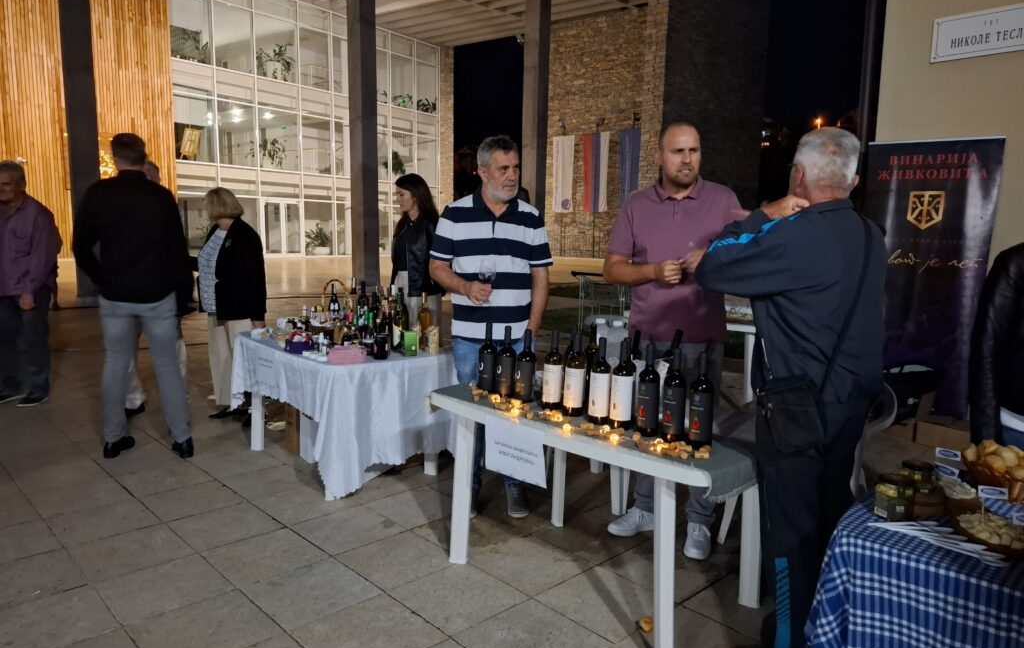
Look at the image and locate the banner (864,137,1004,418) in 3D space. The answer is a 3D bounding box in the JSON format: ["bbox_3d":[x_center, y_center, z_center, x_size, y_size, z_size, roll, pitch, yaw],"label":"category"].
[{"bbox_3d":[2.970,-0.271,4.931,0.860,2.070,0.120,4,8,27],"label":"banner"}]

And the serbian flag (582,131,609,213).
[{"bbox_3d":[4.035,-7.330,32.995,1.360,3.747,0.100,7,9,38],"label":"serbian flag"}]

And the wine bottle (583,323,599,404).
[{"bbox_3d":[0.321,0.154,2.688,0.074,0.311,0.074,1,7,0],"label":"wine bottle"}]

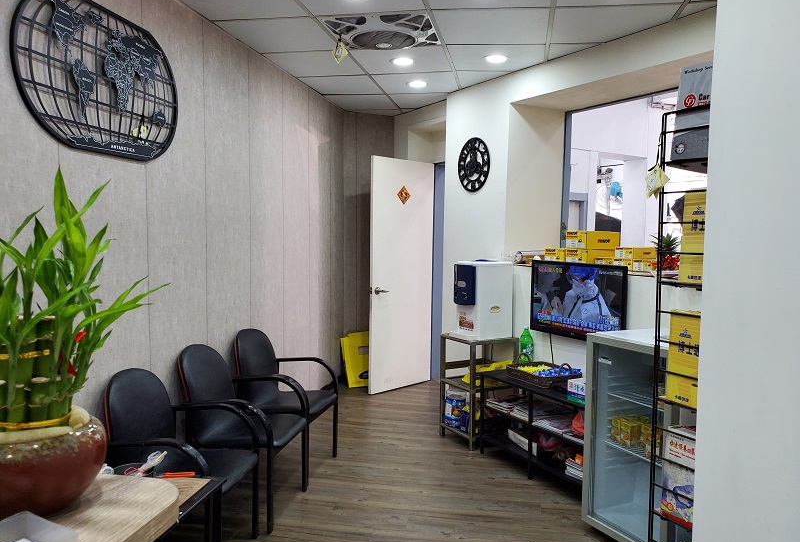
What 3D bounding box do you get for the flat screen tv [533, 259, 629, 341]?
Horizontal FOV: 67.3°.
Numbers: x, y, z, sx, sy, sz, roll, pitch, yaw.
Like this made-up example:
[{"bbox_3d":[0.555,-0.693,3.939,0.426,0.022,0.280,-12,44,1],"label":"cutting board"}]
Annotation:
[{"bbox_3d":[1.098,0.184,3.708,0.055,0.465,0.745,-1,4,-31],"label":"flat screen tv"}]

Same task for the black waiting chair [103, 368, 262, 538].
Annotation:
[{"bbox_3d":[-0.952,0.839,2.578,0.550,0.850,0.535,1,3,6],"label":"black waiting chair"}]

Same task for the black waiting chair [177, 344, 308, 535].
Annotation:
[{"bbox_3d":[-0.817,0.808,3.122,0.550,0.850,0.535,1,4,11],"label":"black waiting chair"}]

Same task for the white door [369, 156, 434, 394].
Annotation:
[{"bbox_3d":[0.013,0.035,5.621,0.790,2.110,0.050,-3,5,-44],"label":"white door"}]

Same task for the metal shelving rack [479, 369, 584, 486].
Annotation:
[{"bbox_3d":[0.922,0.961,3.639,0.365,0.530,0.955,-1,4,-31],"label":"metal shelving rack"}]

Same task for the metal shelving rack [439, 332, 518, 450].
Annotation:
[{"bbox_3d":[0.552,0.821,4.223,0.400,0.730,0.375,-1,4,-31],"label":"metal shelving rack"}]

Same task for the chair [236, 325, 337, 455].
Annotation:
[{"bbox_3d":[-0.707,0.777,3.653,0.550,0.850,0.535,2,4,11],"label":"chair"}]

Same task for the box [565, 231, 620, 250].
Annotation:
[{"bbox_3d":[1.320,-0.207,4.071,0.325,0.117,0.172,-1,4,-31],"label":"box"}]

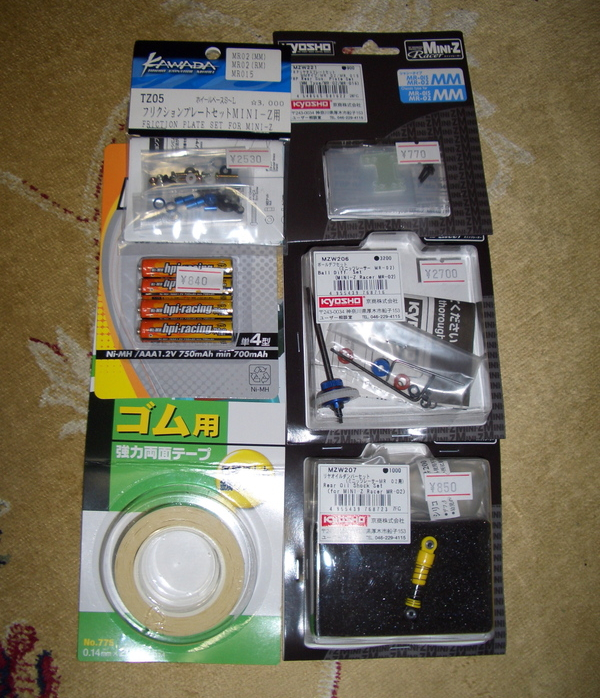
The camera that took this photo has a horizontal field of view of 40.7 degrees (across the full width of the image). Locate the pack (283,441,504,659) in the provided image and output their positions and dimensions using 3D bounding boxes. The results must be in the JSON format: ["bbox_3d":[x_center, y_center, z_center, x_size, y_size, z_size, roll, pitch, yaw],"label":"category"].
[{"bbox_3d":[0.045,0.082,0.369,0.103,0.018,0.117,2,79,-5],"label":"pack"}]

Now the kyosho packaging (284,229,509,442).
[{"bbox_3d":[0.046,-0.015,0.385,0.103,0.018,0.117,-1,79,-5],"label":"kyosho packaging"}]

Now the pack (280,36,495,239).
[{"bbox_3d":[0.042,-0.113,0.413,0.103,0.010,0.117,-3,79,-6],"label":"pack"}]

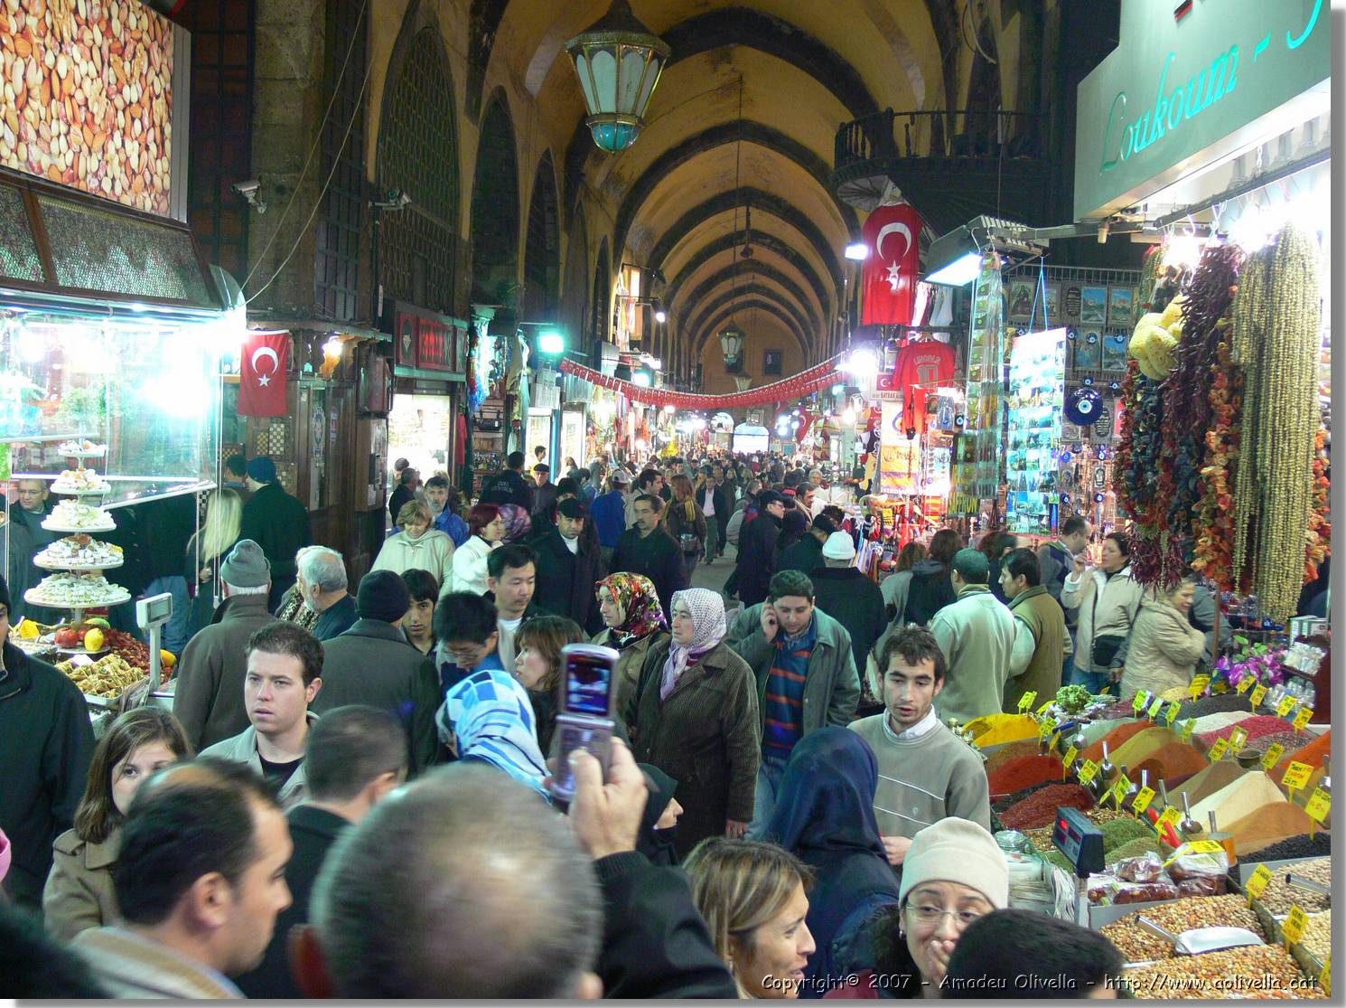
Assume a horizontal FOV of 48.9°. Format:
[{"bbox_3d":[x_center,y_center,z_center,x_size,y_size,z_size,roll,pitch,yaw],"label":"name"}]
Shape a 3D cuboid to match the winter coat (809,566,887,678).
[{"bbox_3d":[1.019,0.790,8.719,0.540,0.850,0.360,2,3,9],"label":"winter coat"}]

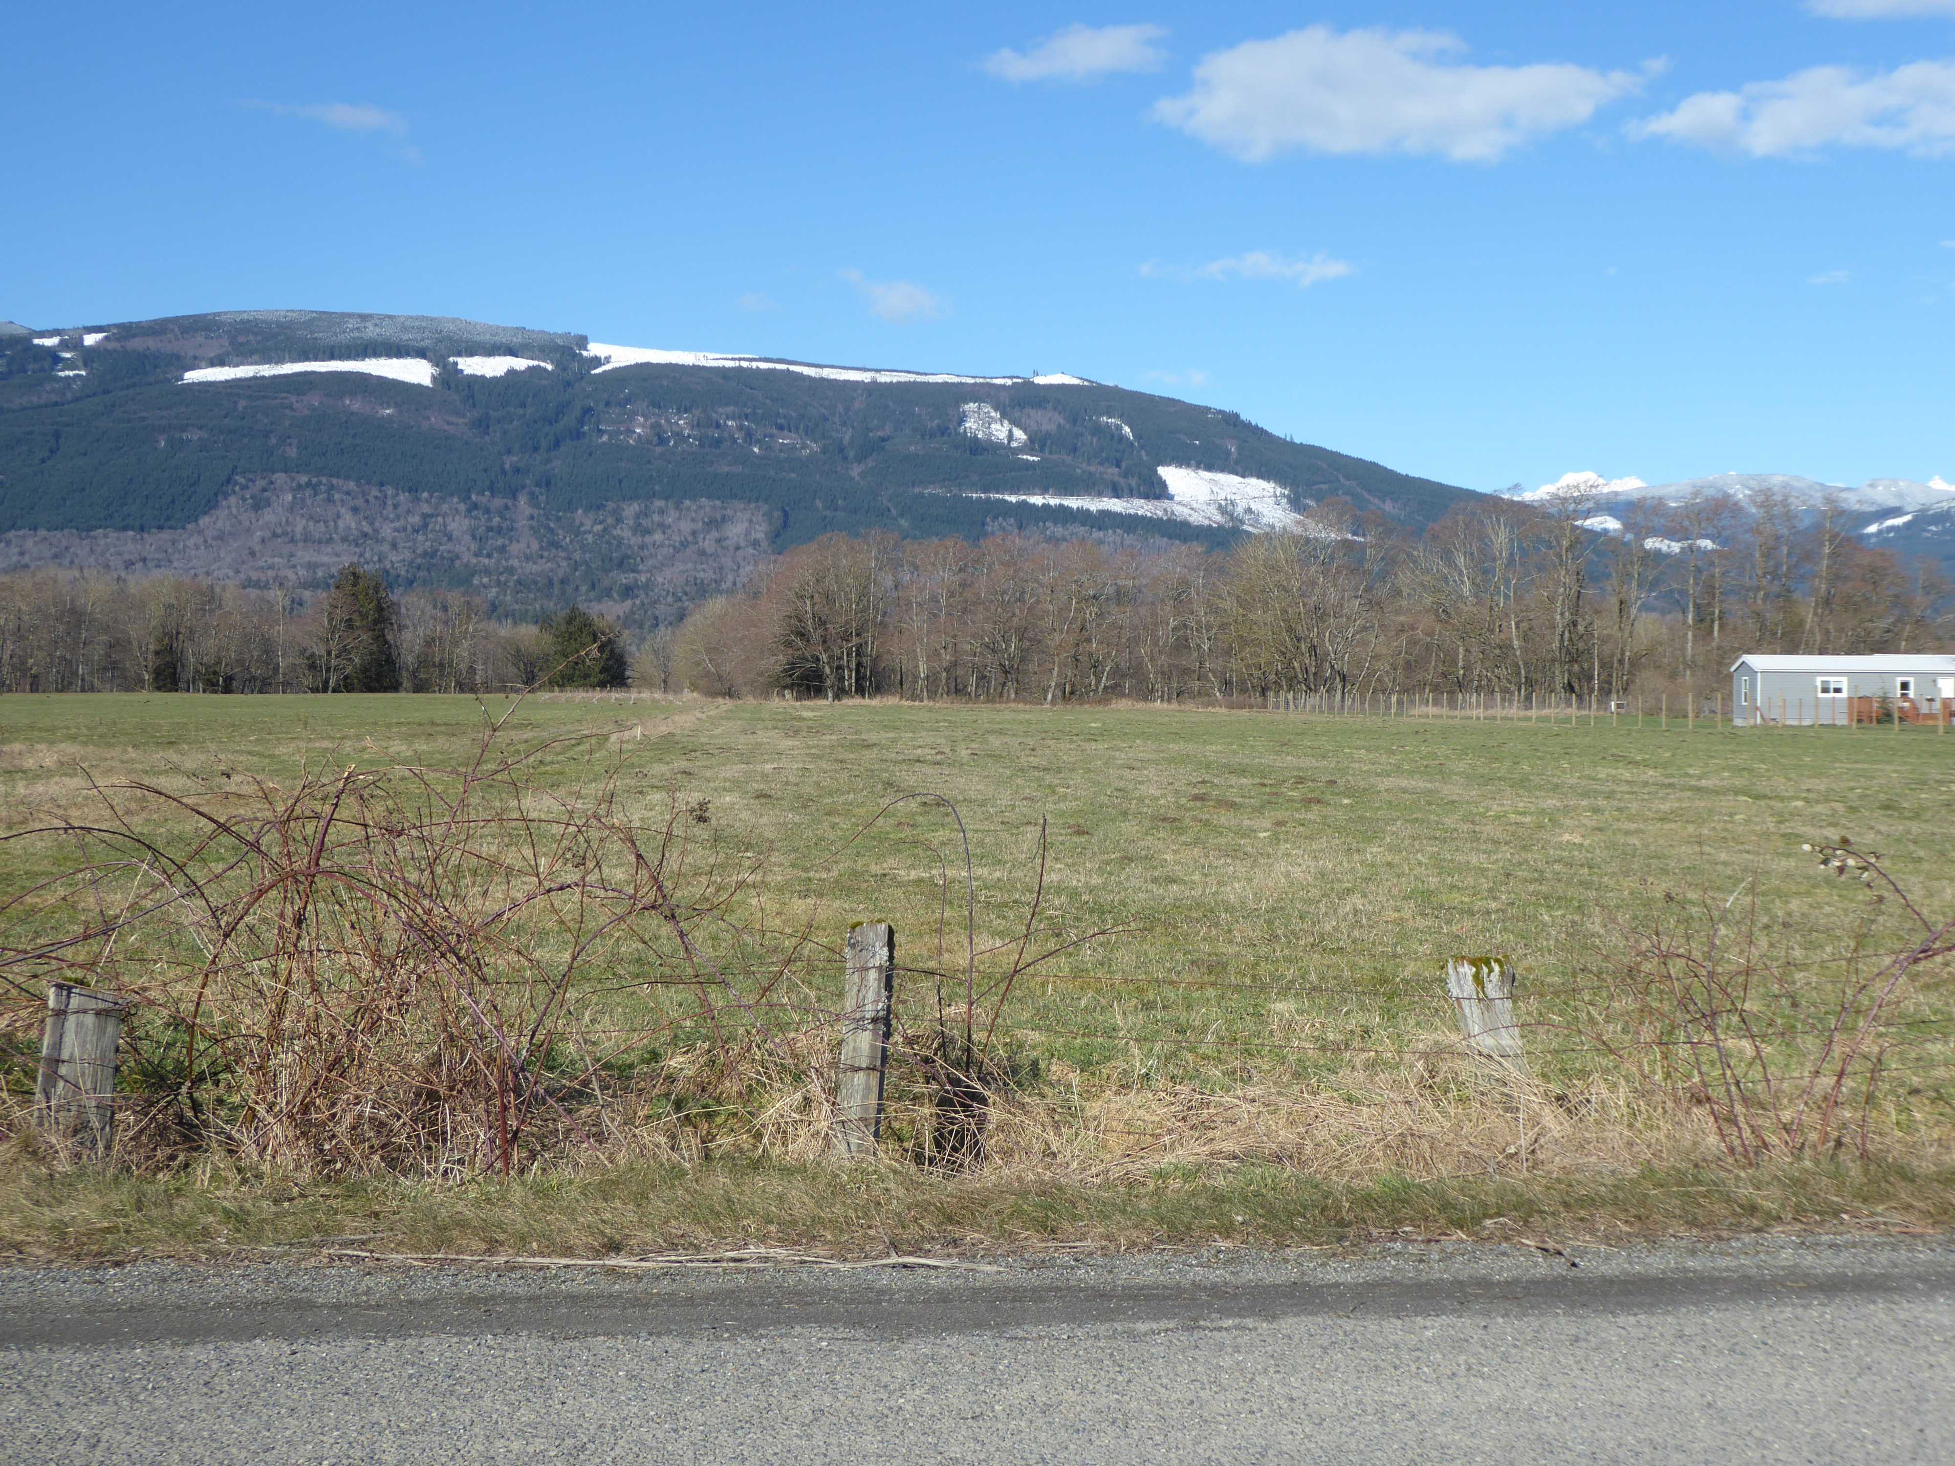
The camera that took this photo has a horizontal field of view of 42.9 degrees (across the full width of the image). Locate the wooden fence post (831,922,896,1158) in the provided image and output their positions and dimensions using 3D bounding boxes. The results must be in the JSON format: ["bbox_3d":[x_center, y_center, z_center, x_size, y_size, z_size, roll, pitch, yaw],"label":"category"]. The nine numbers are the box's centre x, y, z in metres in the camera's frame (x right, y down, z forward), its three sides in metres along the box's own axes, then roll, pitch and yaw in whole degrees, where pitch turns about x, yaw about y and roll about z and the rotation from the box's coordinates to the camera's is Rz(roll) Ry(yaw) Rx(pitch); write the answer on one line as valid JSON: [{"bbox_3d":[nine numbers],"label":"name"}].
[{"bbox_3d":[-0.400,1.090,8.750,0.150,0.840,0.130,4,1,6],"label":"wooden fence post"}]

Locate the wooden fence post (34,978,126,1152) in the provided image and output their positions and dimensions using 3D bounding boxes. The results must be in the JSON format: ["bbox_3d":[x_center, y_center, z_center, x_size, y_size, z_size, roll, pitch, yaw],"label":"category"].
[{"bbox_3d":[-3.140,1.190,8.700,0.235,0.640,0.180,4,1,-7],"label":"wooden fence post"}]

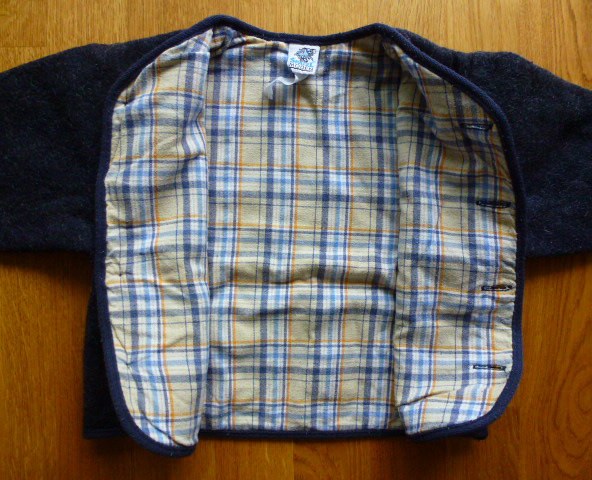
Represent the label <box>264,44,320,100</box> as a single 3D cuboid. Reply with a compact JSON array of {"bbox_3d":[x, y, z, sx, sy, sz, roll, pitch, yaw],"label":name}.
[{"bbox_3d":[-0.003,-0.156,0.430,0.050,0.010,0.053,4,87,0],"label":"label"}]

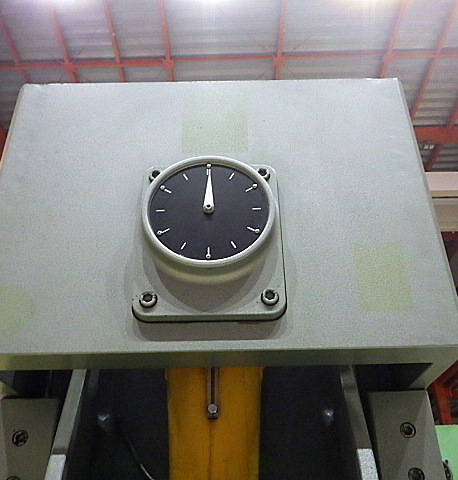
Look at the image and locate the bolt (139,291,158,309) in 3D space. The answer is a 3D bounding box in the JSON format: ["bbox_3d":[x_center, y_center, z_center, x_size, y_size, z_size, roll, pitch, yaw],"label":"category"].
[{"bbox_3d":[-0.079,0.059,0.510,0.017,0.017,0.011,-1,-31,0],"label":"bolt"}]

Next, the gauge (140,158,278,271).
[{"bbox_3d":[-0.020,-0.022,0.555,0.138,0.138,0.040,-1,-31,0],"label":"gauge"}]

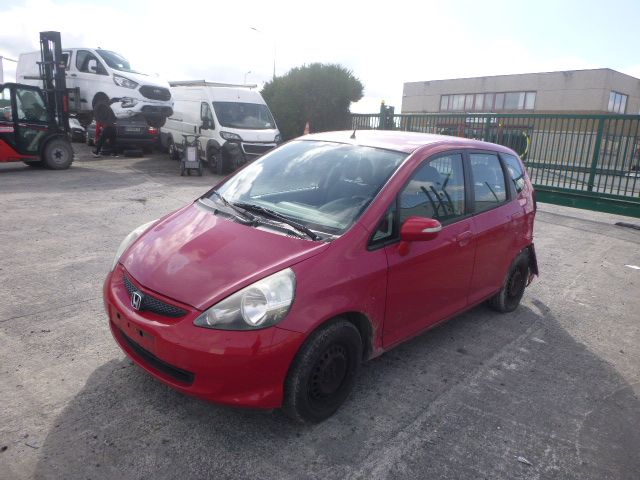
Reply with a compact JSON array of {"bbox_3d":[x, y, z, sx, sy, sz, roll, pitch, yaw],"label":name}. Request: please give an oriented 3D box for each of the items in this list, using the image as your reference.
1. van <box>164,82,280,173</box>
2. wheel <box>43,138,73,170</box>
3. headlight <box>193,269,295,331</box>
[{"bbox_3d":[-3.257,-3.689,14.993,2.100,2.600,5.640,-7,18,-34],"label":"van"},{"bbox_3d":[-7.176,-2.289,12.575,0.260,0.800,0.800,12,17,31],"label":"wheel"},{"bbox_3d":[-0.366,0.299,2.235,0.295,0.290,0.440,16,19,42],"label":"headlight"}]

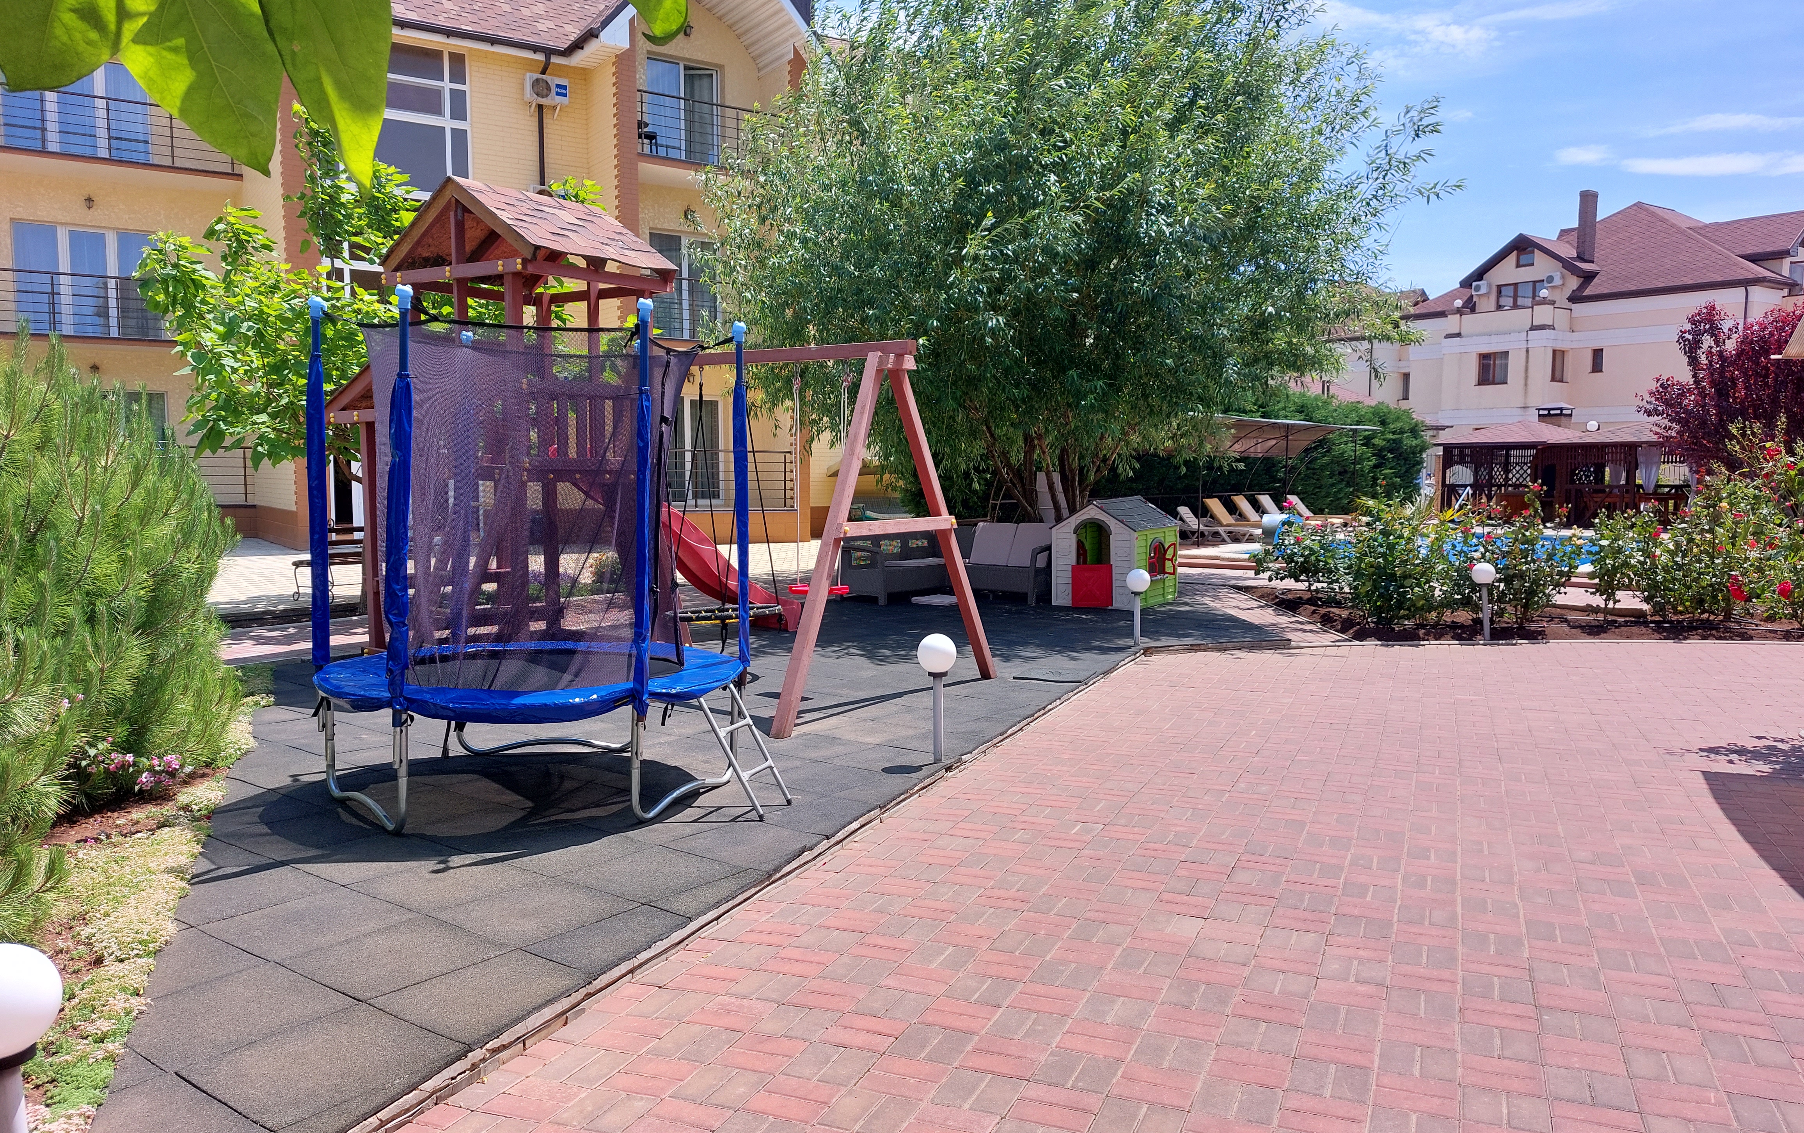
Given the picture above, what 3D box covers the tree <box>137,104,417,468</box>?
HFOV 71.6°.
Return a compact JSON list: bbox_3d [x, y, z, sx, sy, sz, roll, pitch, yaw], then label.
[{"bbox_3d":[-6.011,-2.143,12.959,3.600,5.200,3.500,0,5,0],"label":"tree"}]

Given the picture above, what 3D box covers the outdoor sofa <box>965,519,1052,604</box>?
[{"bbox_3d":[1.130,-0.055,13.900,1.250,0.800,0.700,3,6,37],"label":"outdoor sofa"}]

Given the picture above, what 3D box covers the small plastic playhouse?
[{"bbox_3d":[2.259,-0.148,13.189,0.970,1.100,1.170,3,6,31],"label":"small plastic playhouse"}]

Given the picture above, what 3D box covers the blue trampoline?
[{"bbox_3d":[-1.647,-0.067,5.970,2.170,2.250,2.000,0,5,0],"label":"blue trampoline"}]

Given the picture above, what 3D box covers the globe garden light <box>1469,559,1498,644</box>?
[{"bbox_3d":[4.865,0.298,10.396,0.200,0.675,0.200,0,5,0],"label":"globe garden light"}]

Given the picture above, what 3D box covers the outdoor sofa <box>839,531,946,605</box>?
[{"bbox_3d":[-0.030,-0.059,14.019,1.250,0.800,0.700,-5,7,-44],"label":"outdoor sofa"}]

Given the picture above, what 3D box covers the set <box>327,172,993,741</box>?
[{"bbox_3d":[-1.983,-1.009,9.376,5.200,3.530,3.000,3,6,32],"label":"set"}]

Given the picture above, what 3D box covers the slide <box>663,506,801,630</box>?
[{"bbox_3d":[-1.851,-0.103,10.932,0.550,1.450,2.100,4,7,40],"label":"slide"}]

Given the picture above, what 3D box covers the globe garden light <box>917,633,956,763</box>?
[{"bbox_3d":[0.183,0.675,6.405,0.200,0.675,0.200,0,5,0],"label":"globe garden light"}]

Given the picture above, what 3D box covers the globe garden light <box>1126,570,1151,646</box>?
[{"bbox_3d":[1.948,0.332,10.304,0.200,0.655,0.200,0,5,0],"label":"globe garden light"}]

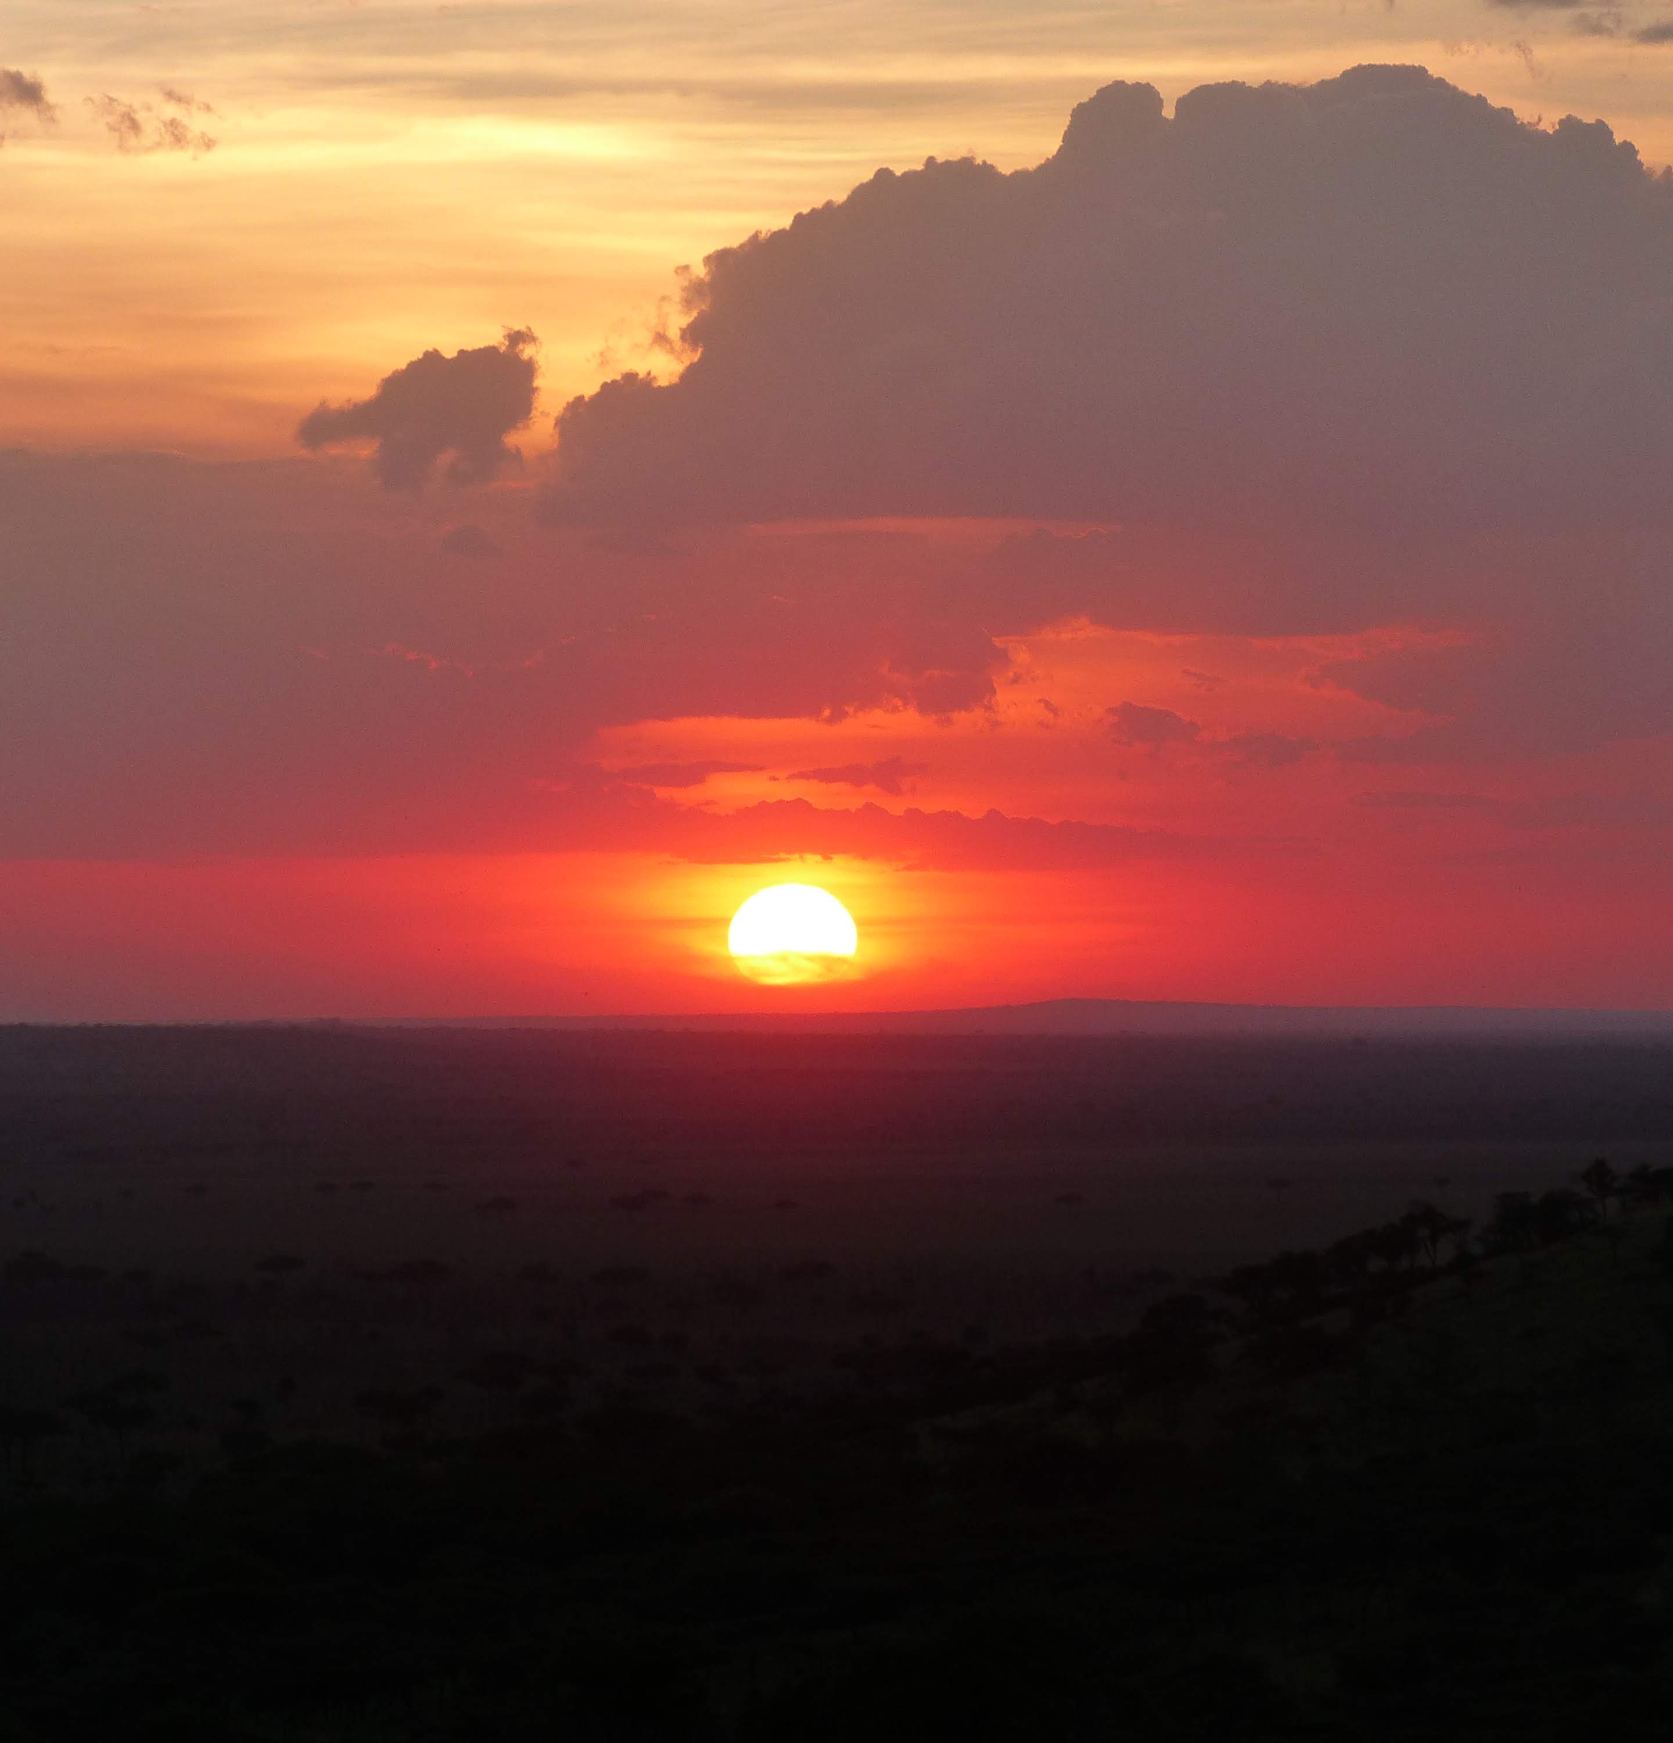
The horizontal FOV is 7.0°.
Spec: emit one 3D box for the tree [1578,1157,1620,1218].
[{"bbox_3d":[69.565,28.883,1250.000,3.750,5.500,3.750,0,-1,0],"label":"tree"}]

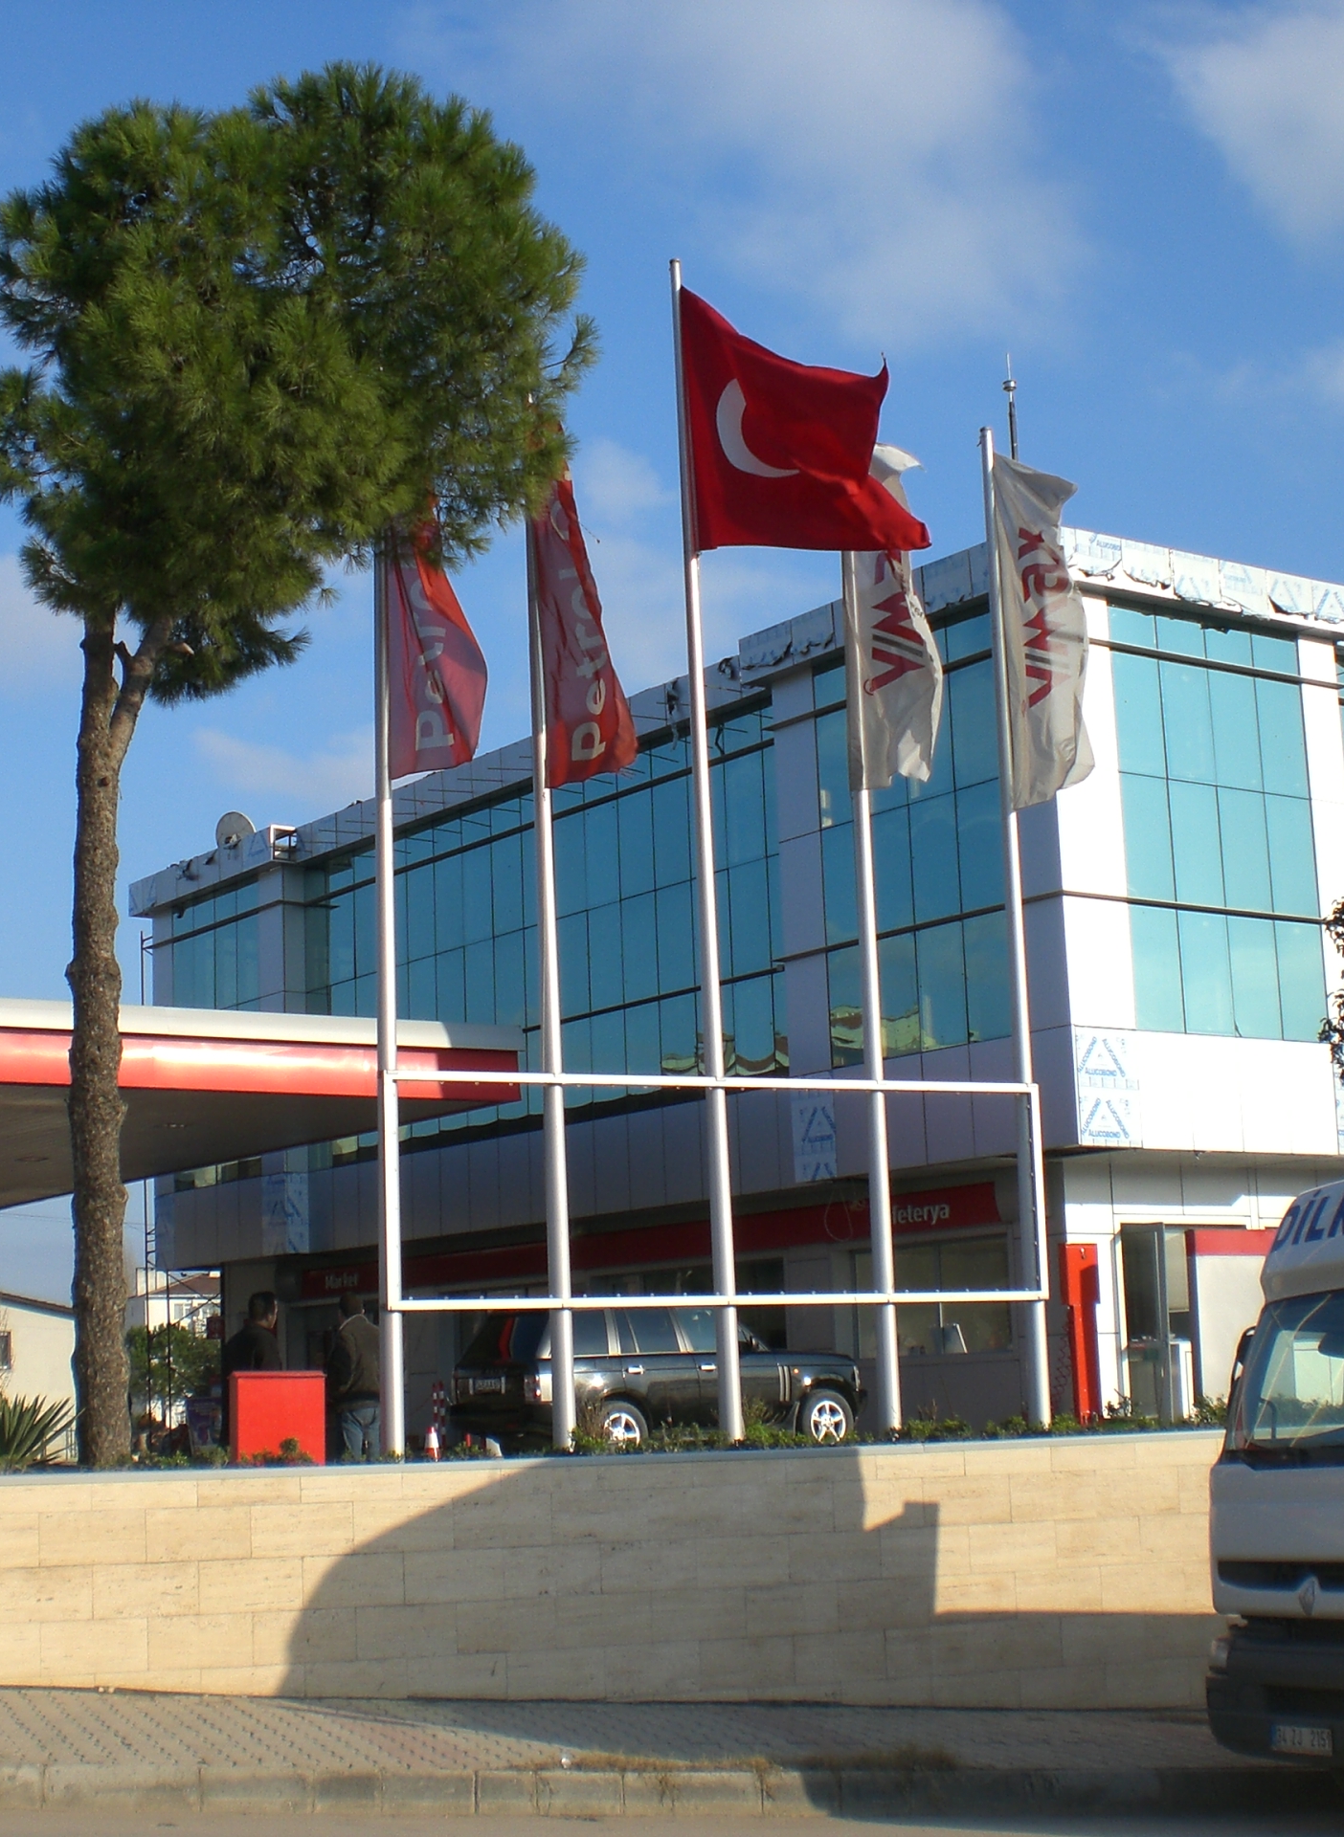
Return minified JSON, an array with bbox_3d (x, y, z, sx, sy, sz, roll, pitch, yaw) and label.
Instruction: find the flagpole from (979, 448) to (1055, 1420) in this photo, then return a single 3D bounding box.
[{"bbox_3d":[2.394,-0.013,18.799,0.125,7.150,0.125,1,-10,-17],"label":"flagpole"}]

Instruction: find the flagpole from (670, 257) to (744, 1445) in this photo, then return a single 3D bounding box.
[{"bbox_3d":[0.213,-0.582,18.139,0.125,8.186,0.125,1,-10,-17],"label":"flagpole"}]

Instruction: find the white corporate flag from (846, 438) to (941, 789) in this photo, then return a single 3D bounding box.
[{"bbox_3d":[1.526,-2.129,18.568,0.800,2.558,0.350,-10,-13,39],"label":"white corporate flag"}]

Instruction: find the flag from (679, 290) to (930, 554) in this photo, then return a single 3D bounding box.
[{"bbox_3d":[0.852,-3.249,17.997,1.850,1.973,0.500,-10,-13,39],"label":"flag"}]

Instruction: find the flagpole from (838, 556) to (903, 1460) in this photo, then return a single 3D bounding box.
[{"bbox_3d":[1.322,-0.043,18.424,0.125,7.150,0.125,1,-10,-17],"label":"flagpole"}]

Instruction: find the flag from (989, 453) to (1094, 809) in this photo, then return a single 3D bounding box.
[{"bbox_3d":[2.594,-2.035,18.932,0.800,2.549,0.350,-10,-13,39],"label":"flag"}]

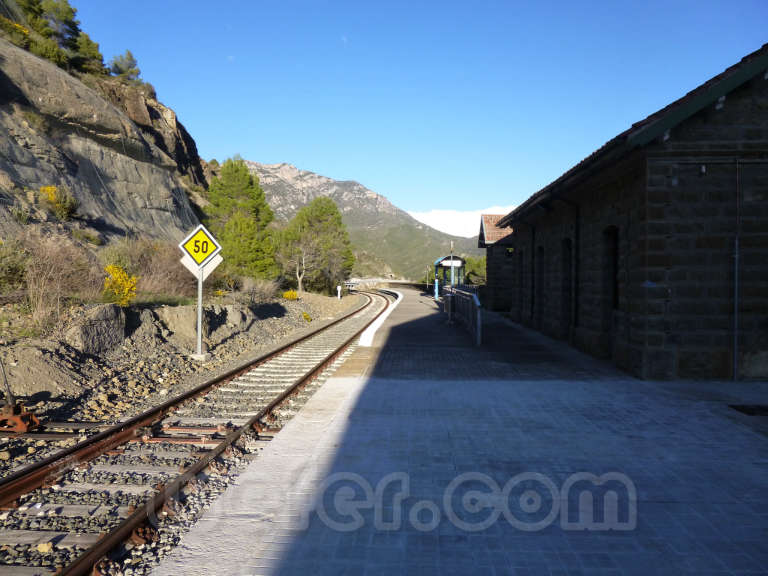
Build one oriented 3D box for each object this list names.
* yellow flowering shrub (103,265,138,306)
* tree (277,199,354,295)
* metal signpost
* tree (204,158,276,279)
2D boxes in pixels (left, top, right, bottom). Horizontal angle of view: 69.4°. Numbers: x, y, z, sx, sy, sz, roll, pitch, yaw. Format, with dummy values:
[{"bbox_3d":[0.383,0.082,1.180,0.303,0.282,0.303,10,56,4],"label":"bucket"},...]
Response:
[{"bbox_3d":[-7.886,-0.075,16.600,1.080,1.270,1.050,1,1,0],"label":"yellow flowering shrub"},{"bbox_3d":[-5.681,-3.607,46.000,6.400,8.000,6.000,1,1,0],"label":"tree"},{"bbox_3d":[-4.830,0.118,14.600,1.200,3.570,0.400,1,1,7],"label":"metal signpost"},{"bbox_3d":[-10.089,-4.746,39.000,5.100,8.700,5.000,1,1,0],"label":"tree"}]

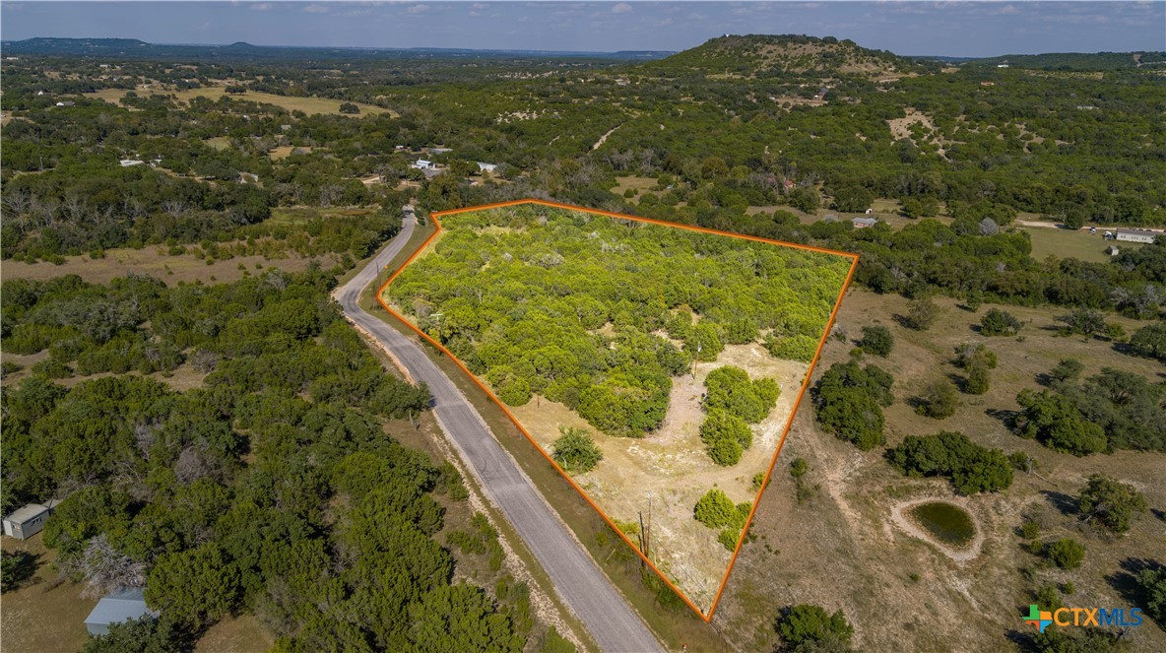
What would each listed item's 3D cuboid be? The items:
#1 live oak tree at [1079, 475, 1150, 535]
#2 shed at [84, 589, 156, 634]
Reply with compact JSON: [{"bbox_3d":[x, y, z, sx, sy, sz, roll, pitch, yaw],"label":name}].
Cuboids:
[{"bbox_3d":[71.100,23.900,99.500,7.900,7.200,7.700,0,21,0],"label":"live oak tree"},{"bbox_3d":[-50.100,32.170,83.200,7.600,3.400,5.750,2,21,5],"label":"shed"}]

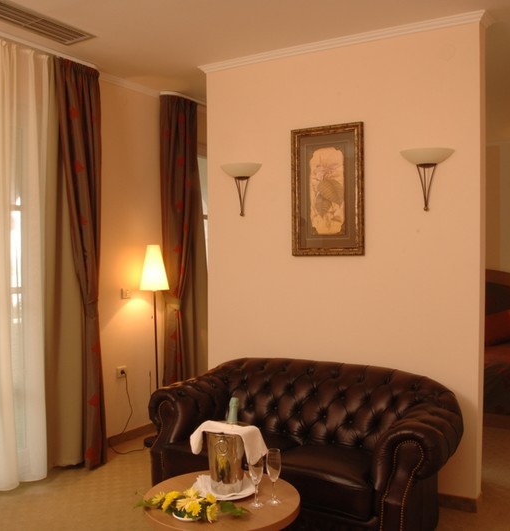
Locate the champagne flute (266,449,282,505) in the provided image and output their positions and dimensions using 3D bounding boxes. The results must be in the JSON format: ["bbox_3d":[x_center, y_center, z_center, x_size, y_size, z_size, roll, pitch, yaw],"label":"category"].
[{"bbox_3d":[0.073,0.829,2.197,0.060,0.213,0.060,0,1,0],"label":"champagne flute"}]

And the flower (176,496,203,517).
[{"bbox_3d":[-0.244,0.899,2.070,0.100,0.058,0.075,0,1,3],"label":"flower"}]

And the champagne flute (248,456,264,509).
[{"bbox_3d":[0.006,0.836,2.165,0.058,0.207,0.058,0,1,-3],"label":"champagne flute"}]

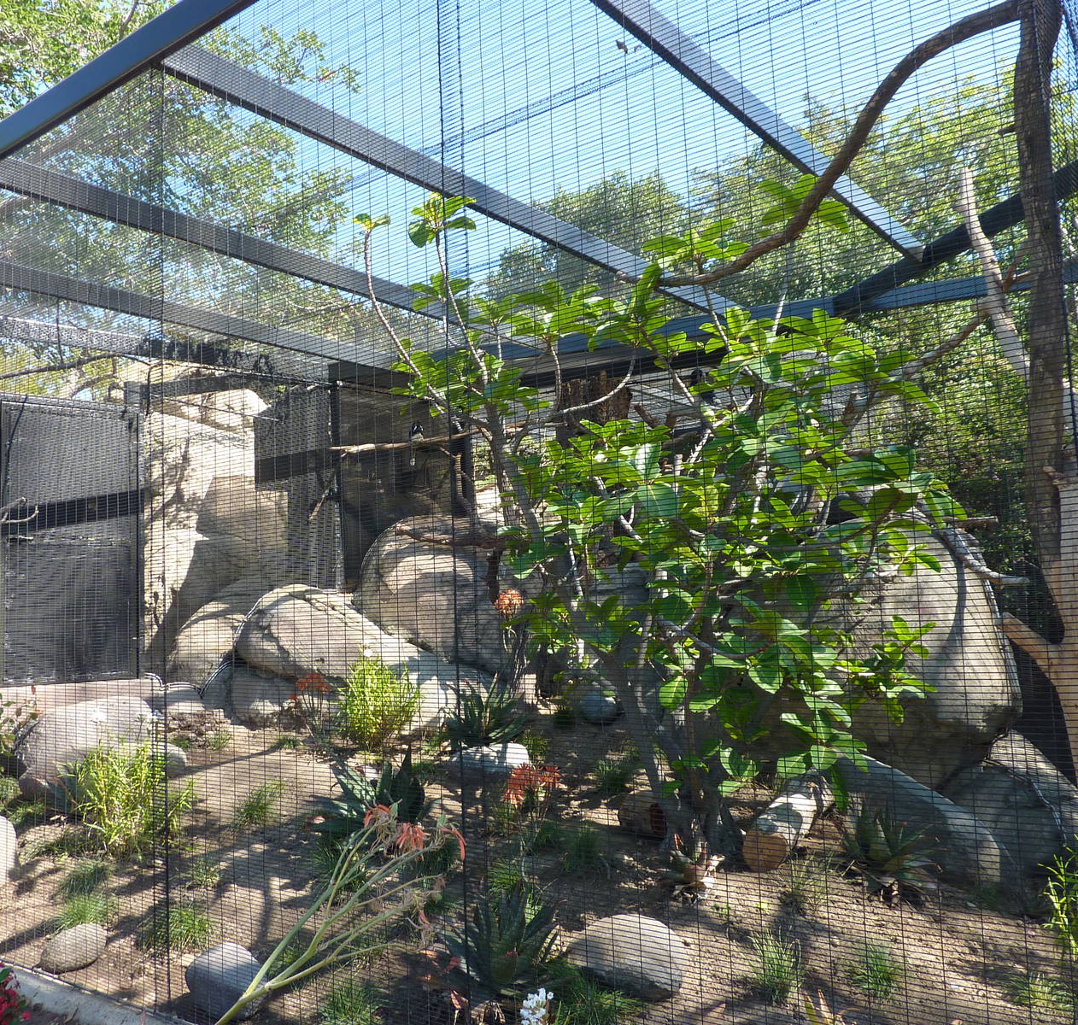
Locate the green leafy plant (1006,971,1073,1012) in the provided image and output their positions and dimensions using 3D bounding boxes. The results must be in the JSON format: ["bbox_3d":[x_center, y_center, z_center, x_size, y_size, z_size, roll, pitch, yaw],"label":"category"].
[{"bbox_3d":[1.431,1.345,2.835,0.190,0.085,0.170,-5,-6,25],"label":"green leafy plant"}]

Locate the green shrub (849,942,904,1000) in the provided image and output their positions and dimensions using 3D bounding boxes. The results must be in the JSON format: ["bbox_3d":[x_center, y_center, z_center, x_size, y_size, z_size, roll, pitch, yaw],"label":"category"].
[{"bbox_3d":[1.051,1.431,3.089,0.159,0.155,0.146,-3,-4,17],"label":"green shrub"}]

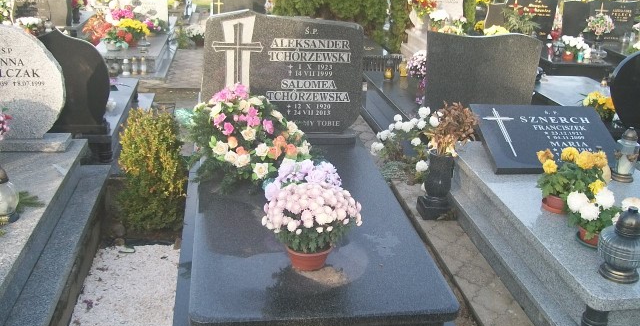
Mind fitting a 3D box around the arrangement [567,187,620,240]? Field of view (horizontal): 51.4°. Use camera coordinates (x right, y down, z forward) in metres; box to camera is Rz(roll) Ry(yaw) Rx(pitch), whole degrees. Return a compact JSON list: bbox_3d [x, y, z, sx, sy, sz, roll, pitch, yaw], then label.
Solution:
[{"bbox_3d":[1.126,0.176,2.723,0.220,0.175,0.205,0,20,-9],"label":"arrangement"}]

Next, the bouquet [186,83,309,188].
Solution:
[{"bbox_3d":[-0.356,-0.143,3.291,0.600,0.380,0.500,-1,20,-9],"label":"bouquet"}]

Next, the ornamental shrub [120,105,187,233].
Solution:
[{"bbox_3d":[-0.866,0.011,3.444,0.345,0.620,0.335,0,20,-9],"label":"ornamental shrub"}]

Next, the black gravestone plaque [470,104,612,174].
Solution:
[{"bbox_3d":[1.365,-0.146,3.995,0.810,0.045,0.600,0,41,-7],"label":"black gravestone plaque"}]

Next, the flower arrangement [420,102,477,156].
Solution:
[{"bbox_3d":[0.749,-0.201,3.880,0.300,0.280,0.280,0,19,-9],"label":"flower arrangement"}]

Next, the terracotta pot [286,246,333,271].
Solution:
[{"bbox_3d":[-0.040,0.328,2.444,0.173,0.098,0.173,2,20,-1],"label":"terracotta pot"}]

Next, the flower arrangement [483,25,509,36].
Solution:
[{"bbox_3d":[1.798,-1.297,6.856,0.280,0.230,0.270,0,20,-9],"label":"flower arrangement"}]

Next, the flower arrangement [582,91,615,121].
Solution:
[{"bbox_3d":[1.970,-0.414,4.678,0.250,0.190,0.230,0,20,-9],"label":"flower arrangement"}]

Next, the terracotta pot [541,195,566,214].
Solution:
[{"bbox_3d":[1.088,0.167,3.068,0.120,0.090,0.120,3,20,-1],"label":"terracotta pot"}]

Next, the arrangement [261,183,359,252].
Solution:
[{"bbox_3d":[-0.027,0.183,2.386,0.365,0.250,0.360,-1,20,-9],"label":"arrangement"}]

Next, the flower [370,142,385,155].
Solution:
[{"bbox_3d":[0.371,-0.094,4.300,0.085,0.070,0.085,0,64,-9],"label":"flower"}]

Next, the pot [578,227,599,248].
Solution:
[{"bbox_3d":[1.193,0.297,2.890,0.155,0.105,0.155,2,19,-1],"label":"pot"}]

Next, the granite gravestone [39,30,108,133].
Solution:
[{"bbox_3d":[-1.504,-0.470,3.838,0.590,0.600,0.140,0,20,-9],"label":"granite gravestone"}]

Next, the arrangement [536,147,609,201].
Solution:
[{"bbox_3d":[1.175,0.023,3.075,0.310,0.200,0.265,0,20,-9],"label":"arrangement"}]

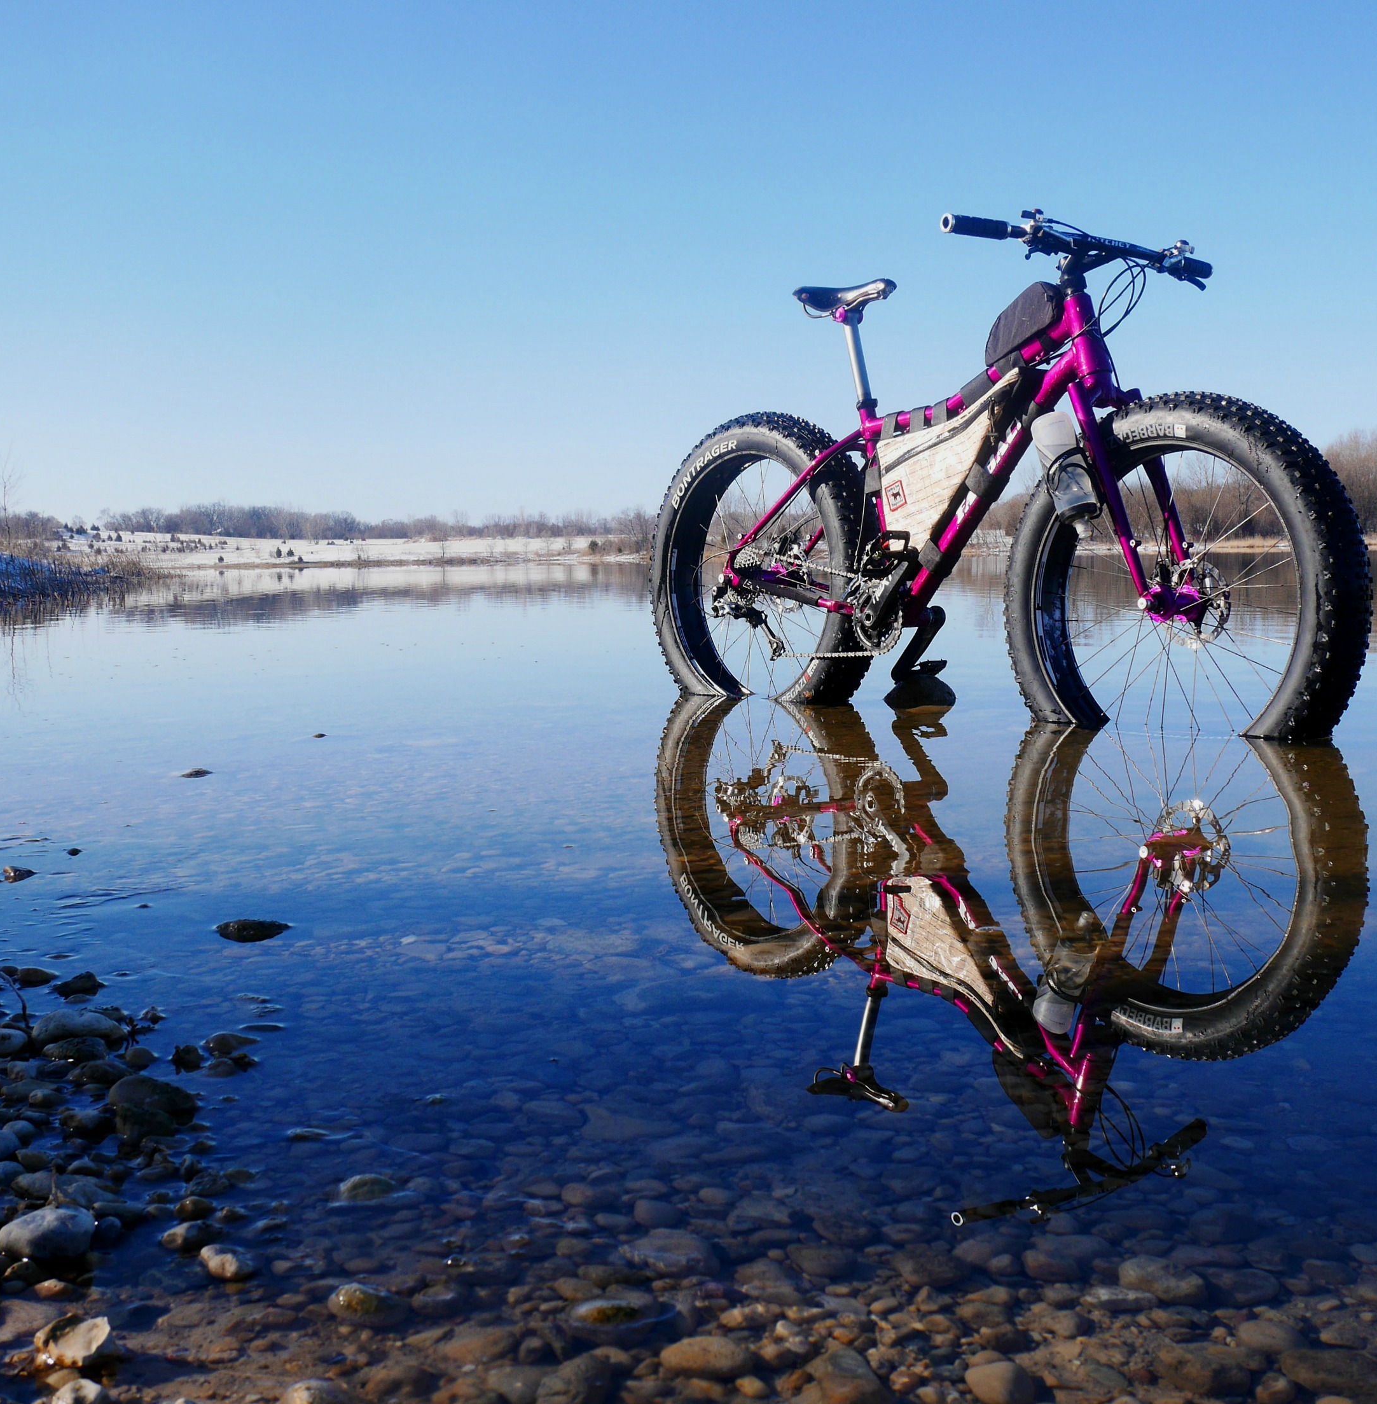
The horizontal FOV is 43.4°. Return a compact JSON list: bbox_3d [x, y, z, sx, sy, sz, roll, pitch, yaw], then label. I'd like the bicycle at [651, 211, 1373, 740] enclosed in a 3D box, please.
[{"bbox_3d":[0.523,-0.388,3.515,0.758,1.069,1.867,-3,7,-39],"label":"bicycle"}]

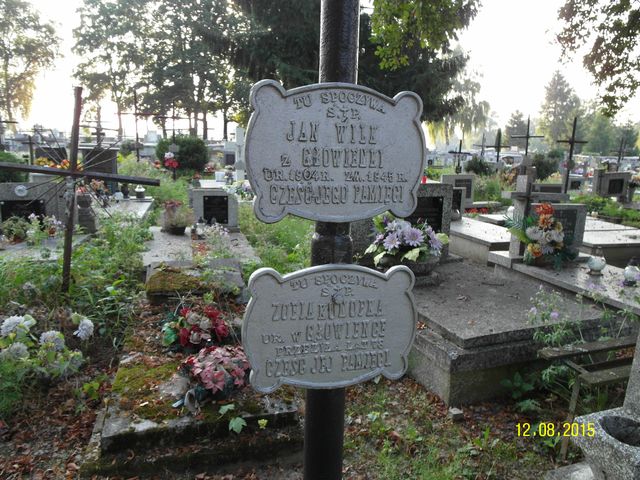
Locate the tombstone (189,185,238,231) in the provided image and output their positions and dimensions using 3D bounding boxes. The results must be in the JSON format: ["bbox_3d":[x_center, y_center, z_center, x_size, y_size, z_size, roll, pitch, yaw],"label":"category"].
[{"bbox_3d":[-1.620,-0.479,6.750,0.690,0.650,0.200,-4,13,-19],"label":"tombstone"}]

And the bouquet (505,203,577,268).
[{"bbox_3d":[1.729,-0.035,3.480,0.500,0.480,0.320,-3,13,-12],"label":"bouquet"}]

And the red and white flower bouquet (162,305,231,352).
[{"bbox_3d":[-0.821,0.588,2.950,0.440,0.250,0.330,-3,13,-12],"label":"red and white flower bouquet"}]

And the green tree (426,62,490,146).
[{"bbox_3d":[13.016,-12.542,42.000,6.200,8.800,6.000,0,13,0],"label":"green tree"}]

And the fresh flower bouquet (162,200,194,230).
[{"bbox_3d":[-2.105,-0.350,6.600,0.460,0.450,0.420,-4,13,-18],"label":"fresh flower bouquet"}]

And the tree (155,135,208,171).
[{"bbox_3d":[-6.043,-3.802,19.500,2.200,1.720,2.100,0,13,0],"label":"tree"}]

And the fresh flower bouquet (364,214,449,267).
[{"bbox_3d":[0.667,0.004,3.420,0.580,0.380,0.460,-1,13,-5],"label":"fresh flower bouquet"}]

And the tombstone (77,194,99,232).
[{"bbox_3d":[-3.354,-0.390,6.400,0.270,0.560,0.250,-4,13,-18],"label":"tombstone"}]

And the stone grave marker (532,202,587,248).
[{"bbox_3d":[2.030,-0.086,3.800,0.530,0.430,0.130,-4,13,-18],"label":"stone grave marker"}]

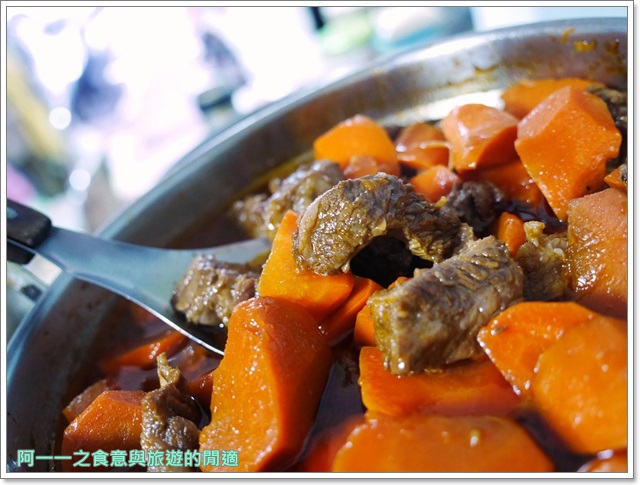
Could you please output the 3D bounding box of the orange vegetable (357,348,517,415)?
[{"bbox_3d":[0.038,0.045,0.220,0.046,0.019,0.022,-5,42,4],"label":"orange vegetable"}]

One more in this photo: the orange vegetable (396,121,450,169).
[{"bbox_3d":[0.046,-0.043,0.322,0.024,0.019,0.024,-2,42,0],"label":"orange vegetable"}]

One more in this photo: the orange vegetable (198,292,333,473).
[{"bbox_3d":[-0.017,0.047,0.228,0.027,0.026,0.056,7,80,32],"label":"orange vegetable"}]

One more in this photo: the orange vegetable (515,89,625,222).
[{"bbox_3d":[0.099,-0.035,0.283,0.035,0.039,0.028,-15,42,-7],"label":"orange vegetable"}]

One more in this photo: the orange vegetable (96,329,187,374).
[{"bbox_3d":[-0.062,0.040,0.248,0.032,0.015,0.015,-28,46,-20],"label":"orange vegetable"}]

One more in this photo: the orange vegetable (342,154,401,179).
[{"bbox_3d":[0.023,-0.030,0.312,0.025,0.018,0.022,-2,42,0],"label":"orange vegetable"}]

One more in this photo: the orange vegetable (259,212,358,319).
[{"bbox_3d":[-0.005,0.009,0.258,0.033,0.037,0.022,7,3,16],"label":"orange vegetable"}]

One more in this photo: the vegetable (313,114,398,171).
[{"bbox_3d":[0.015,-0.040,0.308,0.033,0.022,0.024,-11,42,-4],"label":"vegetable"}]

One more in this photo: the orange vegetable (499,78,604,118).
[{"bbox_3d":[0.108,-0.061,0.325,0.042,0.024,0.024,-11,42,-4],"label":"orange vegetable"}]

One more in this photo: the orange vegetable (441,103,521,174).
[{"bbox_3d":[0.068,-0.043,0.300,0.028,0.025,0.024,-11,42,-4],"label":"orange vegetable"}]

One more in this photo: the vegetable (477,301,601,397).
[{"bbox_3d":[0.069,0.035,0.225,0.034,0.018,0.025,-8,42,0],"label":"vegetable"}]

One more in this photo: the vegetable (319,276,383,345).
[{"bbox_3d":[0.011,0.026,0.262,0.023,0.027,0.023,28,24,18],"label":"vegetable"}]

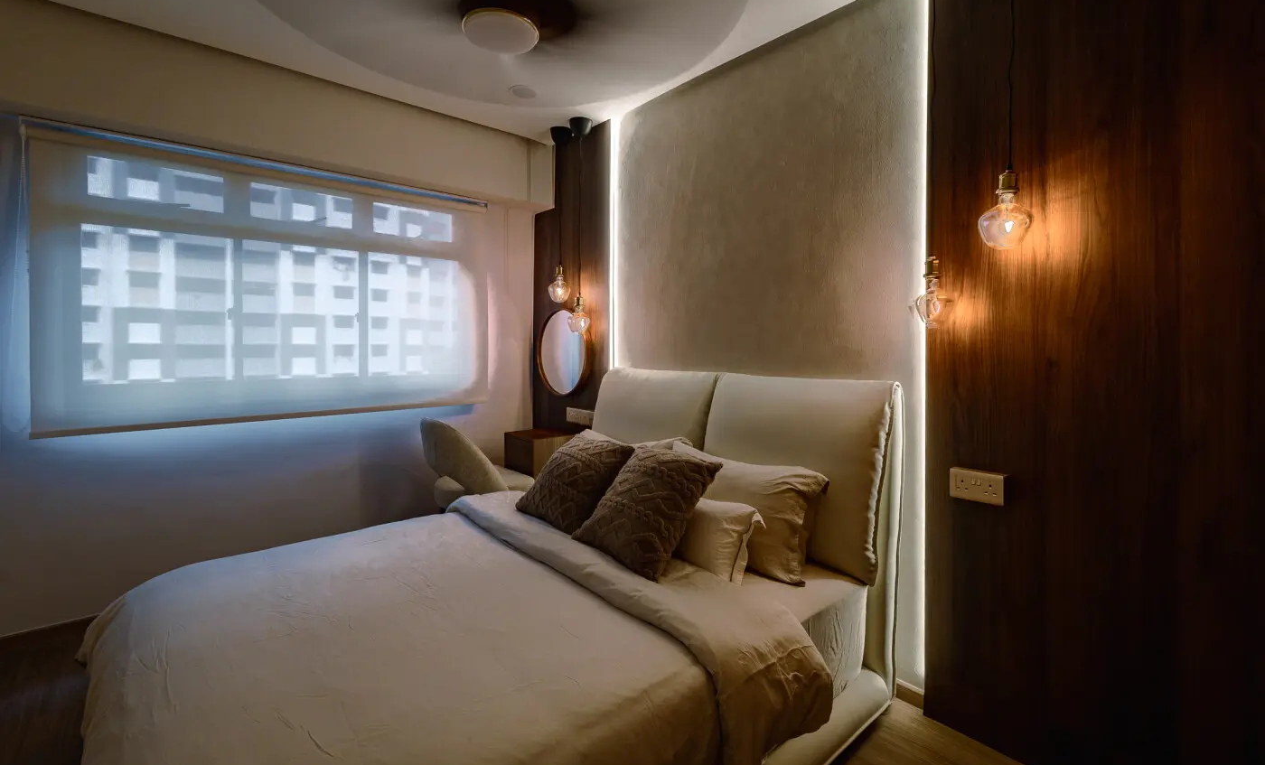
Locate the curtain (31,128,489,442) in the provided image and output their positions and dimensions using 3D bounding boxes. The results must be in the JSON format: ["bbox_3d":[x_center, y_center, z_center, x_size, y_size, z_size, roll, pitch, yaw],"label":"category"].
[{"bbox_3d":[-1.754,-0.477,2.881,2.050,1.310,0.100,-2,3,-40],"label":"curtain"}]

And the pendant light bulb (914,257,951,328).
[{"bbox_3d":[0.911,-0.275,1.600,0.120,0.220,0.120,-2,3,-40],"label":"pendant light bulb"}]

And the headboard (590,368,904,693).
[{"bbox_3d":[0.345,0.507,2.332,0.200,1.090,1.560,-2,3,-40],"label":"headboard"}]

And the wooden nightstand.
[{"bbox_3d":[-0.600,0.446,3.340,0.320,0.230,0.330,-2,3,-40],"label":"wooden nightstand"}]

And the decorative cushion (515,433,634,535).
[{"bbox_3d":[-0.244,0.408,2.197,0.450,0.420,0.140,3,-40,50],"label":"decorative cushion"}]

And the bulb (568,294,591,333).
[{"bbox_3d":[-0.300,-0.387,2.990,0.120,0.222,0.120,0,3,0],"label":"bulb"}]

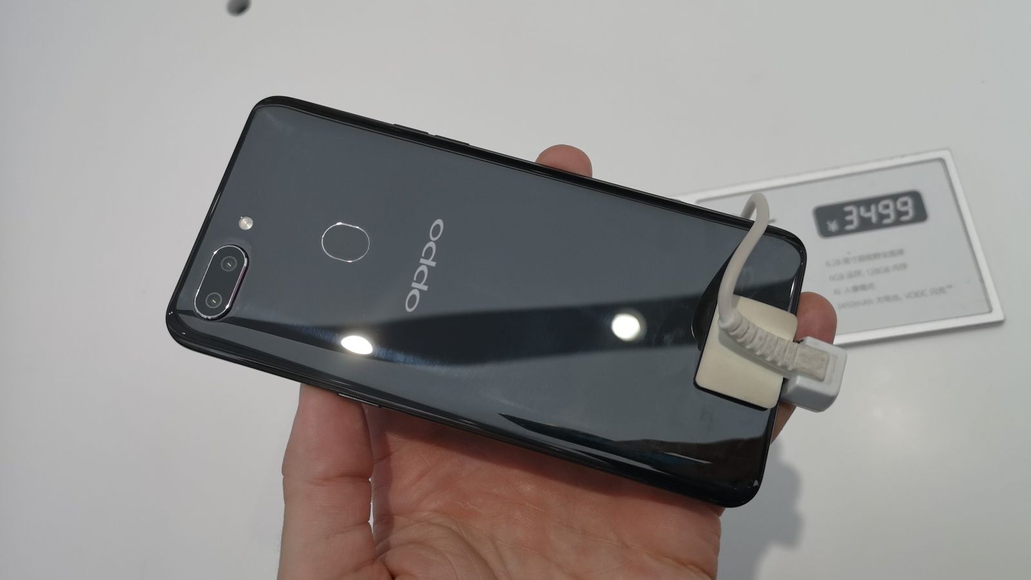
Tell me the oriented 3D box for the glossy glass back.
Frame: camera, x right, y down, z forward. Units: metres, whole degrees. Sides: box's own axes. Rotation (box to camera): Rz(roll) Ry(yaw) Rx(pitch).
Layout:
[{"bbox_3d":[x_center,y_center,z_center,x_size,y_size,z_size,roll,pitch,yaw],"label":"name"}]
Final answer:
[{"bbox_3d":[-0.007,-0.001,0.211,0.156,0.008,0.075,16,73,4],"label":"glossy glass back"}]

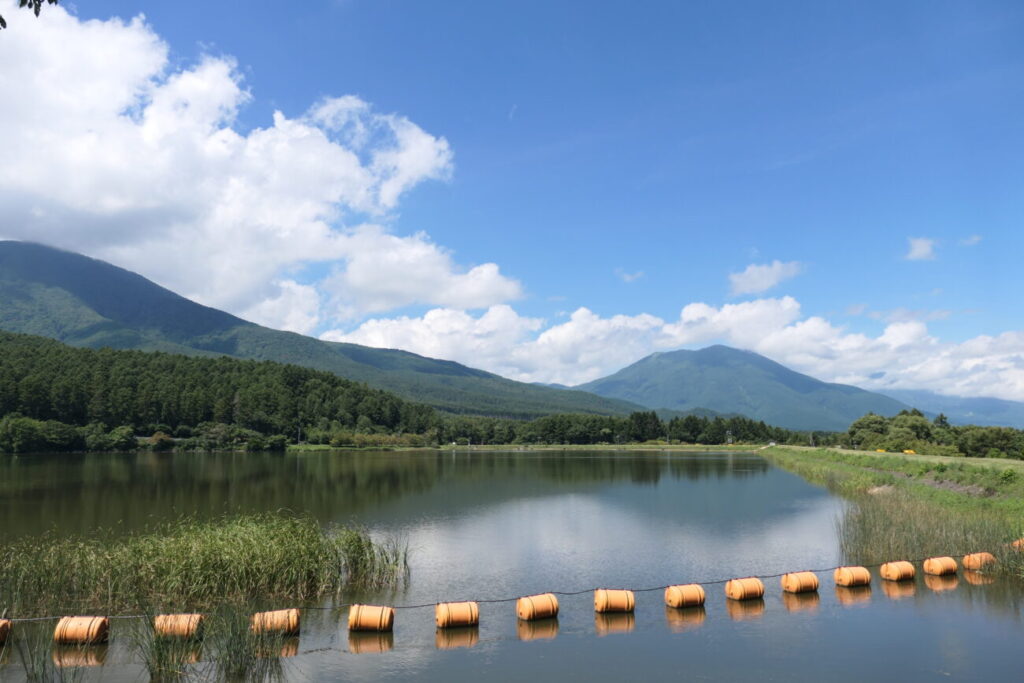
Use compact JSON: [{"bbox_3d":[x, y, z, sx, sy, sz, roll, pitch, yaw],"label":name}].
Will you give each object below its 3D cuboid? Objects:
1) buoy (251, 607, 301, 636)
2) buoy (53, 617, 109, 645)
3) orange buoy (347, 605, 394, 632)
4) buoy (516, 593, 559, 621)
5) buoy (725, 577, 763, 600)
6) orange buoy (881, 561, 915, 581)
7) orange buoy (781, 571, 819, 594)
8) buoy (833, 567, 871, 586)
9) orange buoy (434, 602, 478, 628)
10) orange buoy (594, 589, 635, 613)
[{"bbox_3d":[-4.643,5.522,13.981,0.840,0.500,0.500,1,-8,-7],"label":"buoy"},{"bbox_3d":[-8.163,5.461,13.479,0.840,0.500,0.500,0,-8,1],"label":"buoy"},{"bbox_3d":[-2.851,5.566,14.318,0.840,0.500,0.500,1,-8,-7],"label":"orange buoy"},{"bbox_3d":[0.539,5.678,15.172,0.840,0.500,0.500,3,-9,-22],"label":"buoy"},{"bbox_3d":[5.514,5.906,16.866,0.840,0.500,0.500,3,-9,-21],"label":"buoy"},{"bbox_3d":[10.333,6.206,19.059,0.840,0.500,0.500,3,-9,-22],"label":"orange buoy"},{"bbox_3d":[7.122,6.007,17.602,0.840,0.500,0.500,3,-9,-20],"label":"orange buoy"},{"bbox_3d":[8.750,6.100,18.286,0.840,0.500,0.500,3,-9,-20],"label":"buoy"},{"bbox_3d":[-1.125,5.592,14.535,0.840,0.500,0.500,2,-8,-13],"label":"orange buoy"},{"bbox_3d":[2.250,5.743,15.656,0.840,0.500,0.500,1,-8,-10],"label":"orange buoy"}]

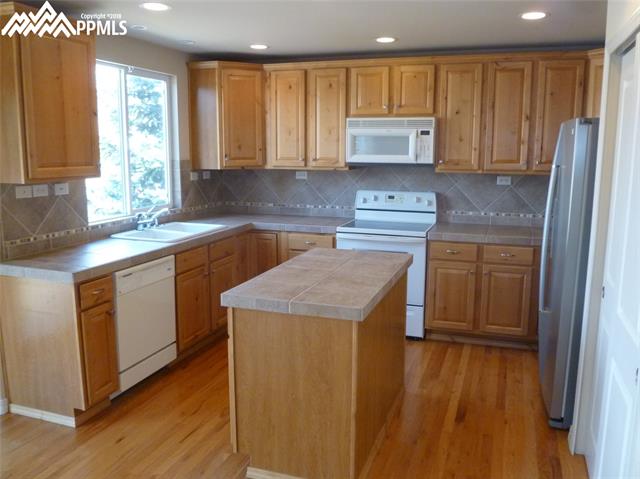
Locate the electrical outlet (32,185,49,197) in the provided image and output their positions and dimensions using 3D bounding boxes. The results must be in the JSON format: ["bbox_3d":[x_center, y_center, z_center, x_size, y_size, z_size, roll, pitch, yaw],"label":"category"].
[{"bbox_3d":[-1.755,-0.304,3.267,0.015,0.075,0.117,3,10,19],"label":"electrical outlet"}]

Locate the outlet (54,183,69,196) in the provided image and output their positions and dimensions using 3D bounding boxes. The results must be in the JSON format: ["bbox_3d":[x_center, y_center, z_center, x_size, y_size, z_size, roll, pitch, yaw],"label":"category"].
[{"bbox_3d":[-1.716,-0.335,3.456,0.012,0.072,0.115,4,10,19],"label":"outlet"}]

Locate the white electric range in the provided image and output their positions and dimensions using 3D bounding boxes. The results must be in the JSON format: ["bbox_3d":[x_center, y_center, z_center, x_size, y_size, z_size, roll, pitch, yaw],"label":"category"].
[{"bbox_3d":[0.606,0.199,4.612,0.760,1.195,0.700,4,10,19],"label":"white electric range"}]

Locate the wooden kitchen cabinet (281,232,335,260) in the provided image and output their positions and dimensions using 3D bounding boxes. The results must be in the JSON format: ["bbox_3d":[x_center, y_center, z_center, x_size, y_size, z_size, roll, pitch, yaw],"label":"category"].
[{"bbox_3d":[0.006,0.310,4.889,0.536,0.850,0.639,3,10,19],"label":"wooden kitchen cabinet"}]

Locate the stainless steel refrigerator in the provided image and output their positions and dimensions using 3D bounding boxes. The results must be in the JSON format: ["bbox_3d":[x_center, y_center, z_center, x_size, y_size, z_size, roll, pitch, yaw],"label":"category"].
[{"bbox_3d":[1.791,0.173,3.141,0.780,1.750,0.860,4,10,19],"label":"stainless steel refrigerator"}]

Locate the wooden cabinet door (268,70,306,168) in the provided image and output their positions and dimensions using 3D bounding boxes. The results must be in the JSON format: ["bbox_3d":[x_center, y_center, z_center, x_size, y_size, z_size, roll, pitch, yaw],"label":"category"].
[{"bbox_3d":[-0.286,-1.101,4.771,0.327,0.848,0.024,4,10,18],"label":"wooden cabinet door"}]

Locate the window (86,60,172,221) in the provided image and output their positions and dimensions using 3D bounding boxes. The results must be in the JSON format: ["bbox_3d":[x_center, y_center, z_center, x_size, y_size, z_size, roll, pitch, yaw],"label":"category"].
[{"bbox_3d":[-1.494,-0.770,4.161,0.100,1.170,1.140,4,10,19],"label":"window"}]

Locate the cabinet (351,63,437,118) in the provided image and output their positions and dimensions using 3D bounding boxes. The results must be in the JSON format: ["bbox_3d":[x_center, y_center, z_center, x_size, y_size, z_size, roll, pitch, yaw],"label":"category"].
[{"bbox_3d":[0.671,-1.292,4.550,0.770,0.457,0.331,3,10,19],"label":"cabinet"}]

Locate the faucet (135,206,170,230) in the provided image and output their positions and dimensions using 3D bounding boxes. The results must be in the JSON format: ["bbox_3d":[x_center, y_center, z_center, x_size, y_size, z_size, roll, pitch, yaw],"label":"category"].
[{"bbox_3d":[-1.341,-0.172,4.184,0.190,0.190,0.240,4,10,19],"label":"faucet"}]

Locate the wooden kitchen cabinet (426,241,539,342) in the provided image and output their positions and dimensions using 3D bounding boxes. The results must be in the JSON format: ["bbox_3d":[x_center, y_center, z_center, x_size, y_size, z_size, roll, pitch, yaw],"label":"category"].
[{"bbox_3d":[1.389,0.392,4.406,0.863,0.850,0.639,3,10,19],"label":"wooden kitchen cabinet"}]

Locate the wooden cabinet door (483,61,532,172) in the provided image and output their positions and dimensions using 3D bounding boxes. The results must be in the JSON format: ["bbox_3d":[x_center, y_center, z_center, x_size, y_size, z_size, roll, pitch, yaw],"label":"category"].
[{"bbox_3d":[1.520,-0.990,4.170,0.317,0.848,0.024,4,10,18],"label":"wooden cabinet door"}]

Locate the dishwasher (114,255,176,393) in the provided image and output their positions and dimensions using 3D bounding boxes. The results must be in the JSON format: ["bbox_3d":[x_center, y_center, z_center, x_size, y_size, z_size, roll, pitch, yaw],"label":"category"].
[{"bbox_3d":[-1.394,0.533,3.512,0.587,0.810,0.596,3,10,19],"label":"dishwasher"}]

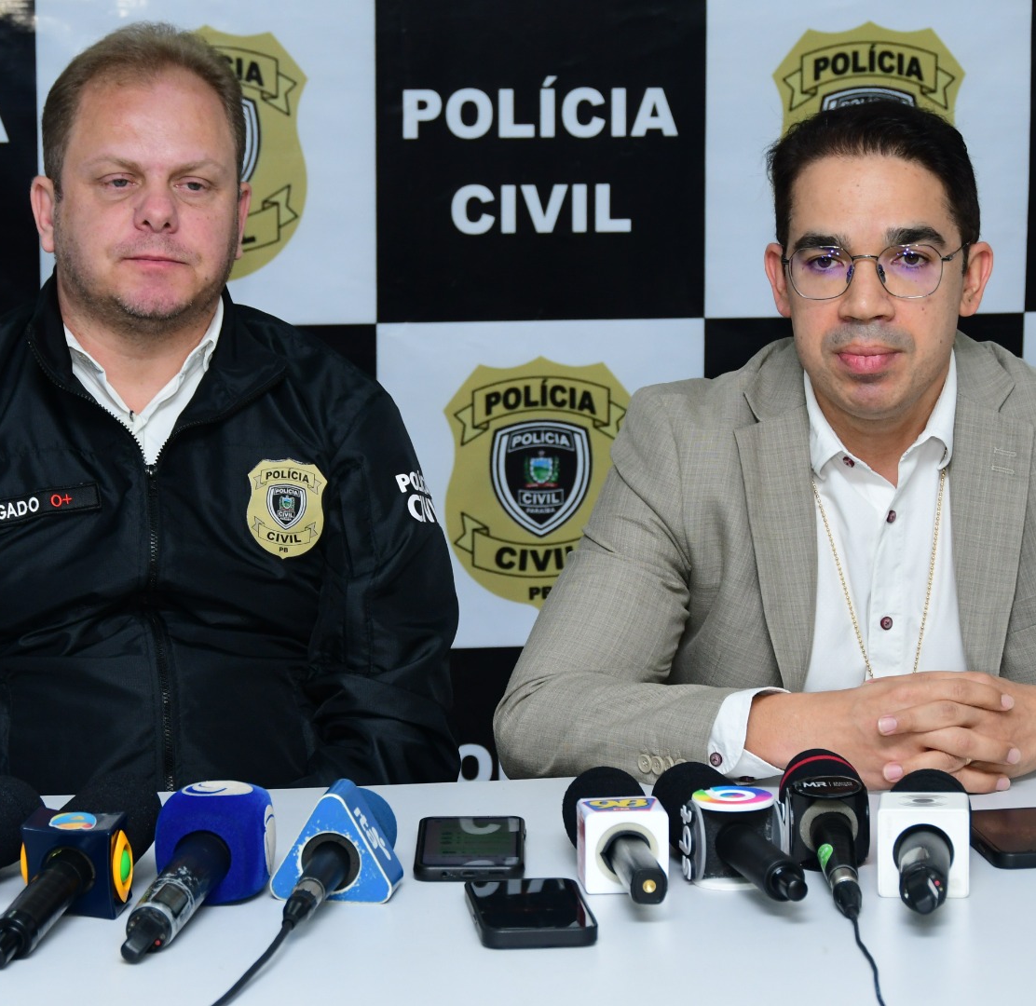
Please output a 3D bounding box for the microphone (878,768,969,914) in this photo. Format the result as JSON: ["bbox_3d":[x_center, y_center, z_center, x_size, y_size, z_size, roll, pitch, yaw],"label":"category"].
[{"bbox_3d":[0.275,0.232,2.747,0.062,0.062,0.252,1,10,6],"label":"microphone"}]

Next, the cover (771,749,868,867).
[{"bbox_3d":[0.218,0.214,2.826,0.068,0.068,0.125,0,14,0],"label":"cover"}]

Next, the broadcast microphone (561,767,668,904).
[{"bbox_3d":[0.072,0.230,2.757,0.061,0.062,0.228,-1,10,-6],"label":"broadcast microphone"}]

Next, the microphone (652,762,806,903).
[{"bbox_3d":[0.150,0.230,2.756,0.071,0.066,0.262,-2,10,-14],"label":"microphone"}]

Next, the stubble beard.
[{"bbox_3d":[-0.299,-0.182,3.250,0.148,0.102,0.120,-2,10,-14],"label":"stubble beard"}]

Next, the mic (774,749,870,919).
[{"bbox_3d":[0.218,0.232,2.756,0.068,0.068,0.270,0,14,0],"label":"mic"}]

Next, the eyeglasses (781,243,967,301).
[{"bbox_3d":[0.276,-0.178,3.120,0.138,0.046,0.142,1,10,7],"label":"eyeglasses"}]

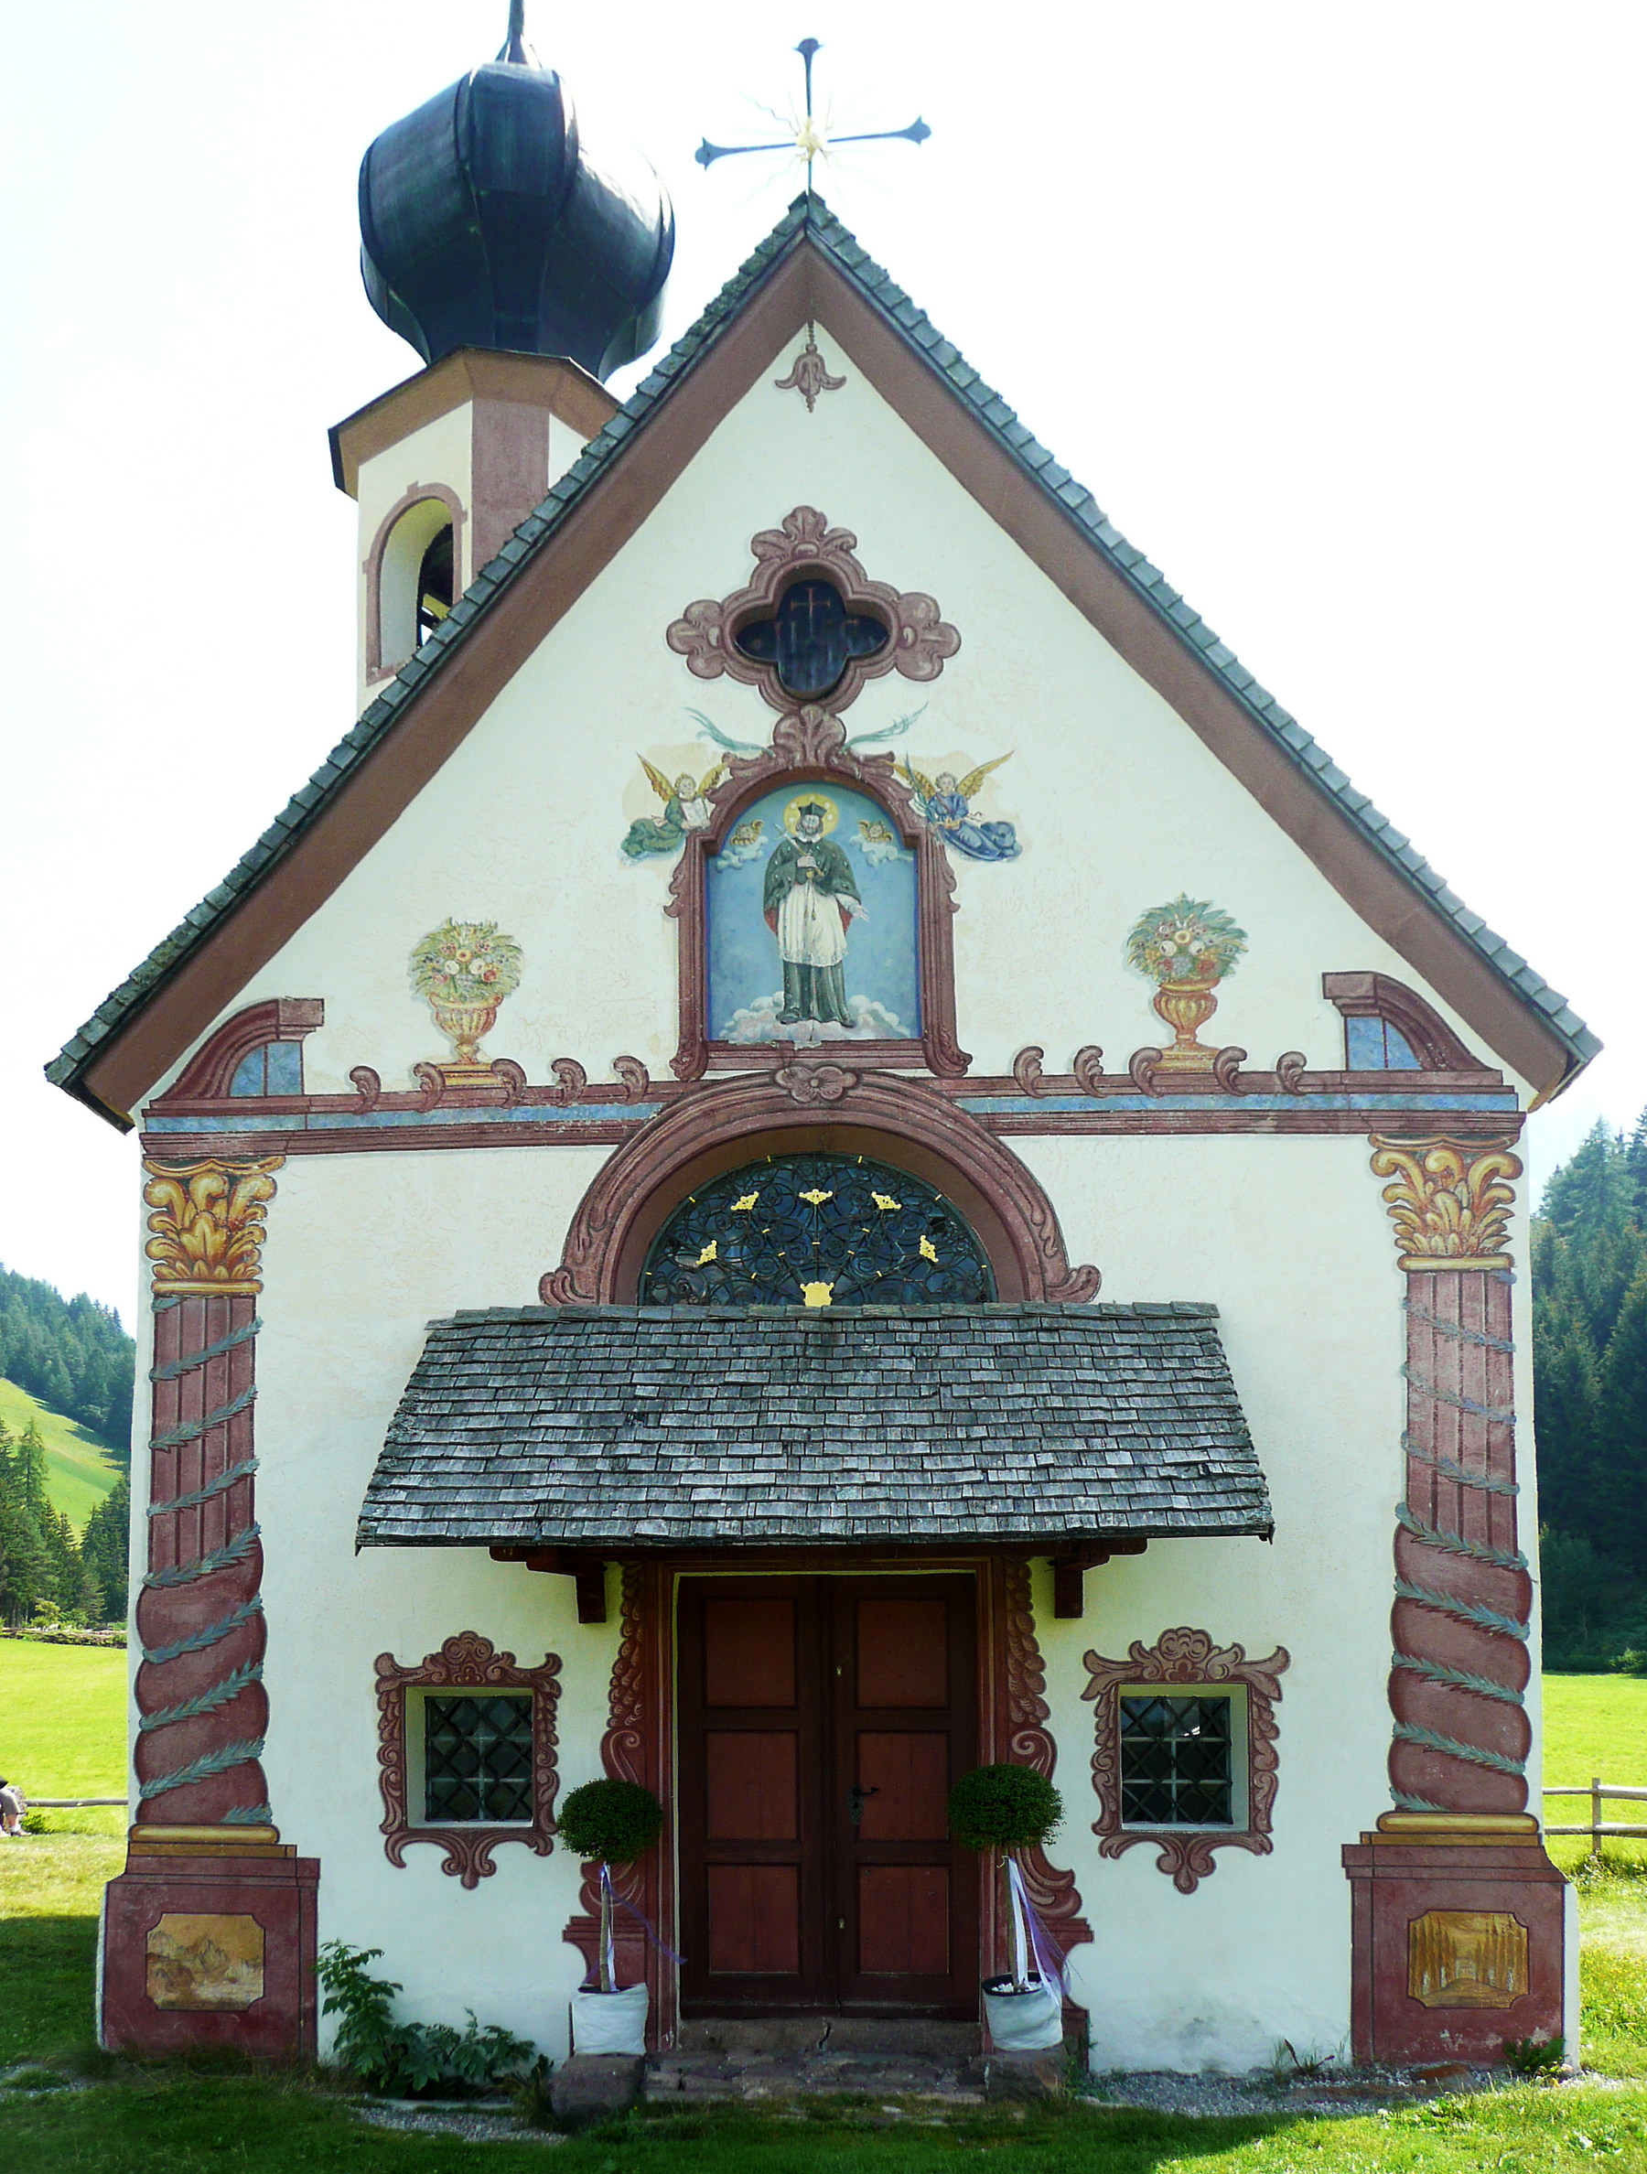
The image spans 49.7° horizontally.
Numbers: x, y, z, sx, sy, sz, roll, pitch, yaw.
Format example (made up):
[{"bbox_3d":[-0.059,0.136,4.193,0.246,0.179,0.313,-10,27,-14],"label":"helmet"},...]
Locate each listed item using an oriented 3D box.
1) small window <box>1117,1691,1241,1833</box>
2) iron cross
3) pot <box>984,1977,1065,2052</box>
[{"bbox_3d":[1.798,3.421,9.035,0.600,0.690,0.100,-1,-3,2],"label":"small window"},{"bbox_3d":[-0.061,-4.911,8.976,1.190,0.750,0.090,-1,-3,7],"label":"iron cross"},{"bbox_3d":[0.947,4.419,8.450,0.370,0.320,0.370,-1,-3,2],"label":"pot"}]

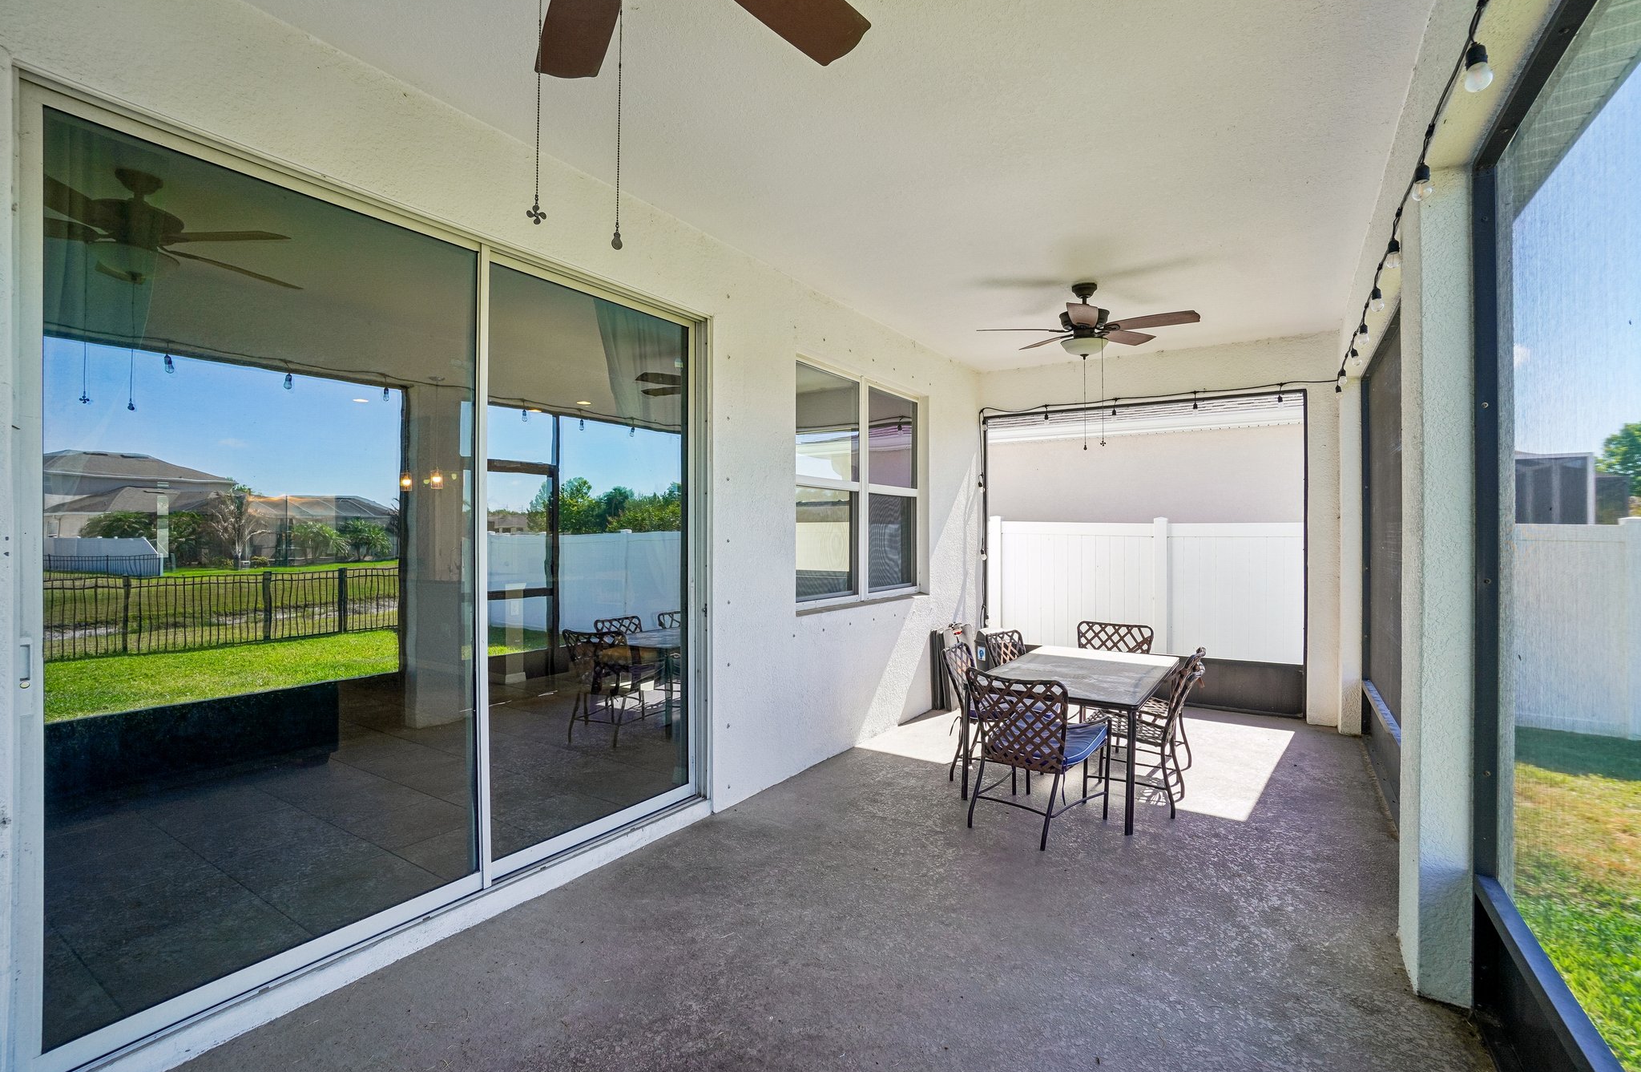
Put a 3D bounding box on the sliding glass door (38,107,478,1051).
[{"bbox_3d":[-1.651,0.111,2.204,0.070,2.440,1.150,0,0,35],"label":"sliding glass door"}]

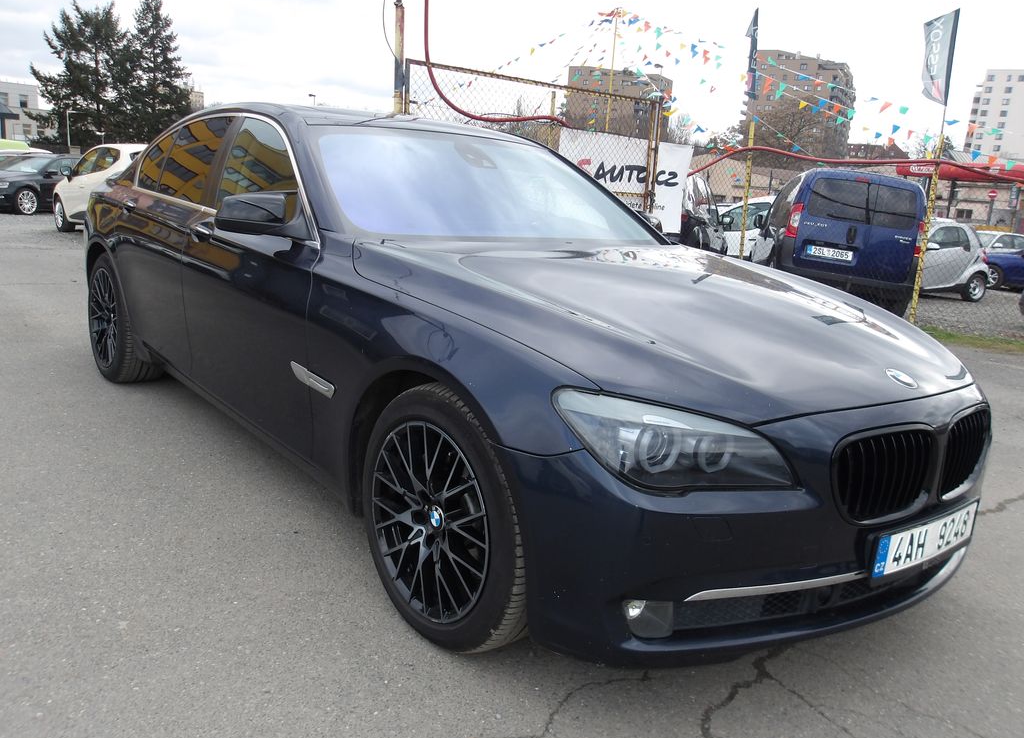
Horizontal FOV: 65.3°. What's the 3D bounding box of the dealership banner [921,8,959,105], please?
[{"bbox_3d":[4.592,-3.345,8.549,0.420,0.987,0.080,8,13,18],"label":"dealership banner"}]

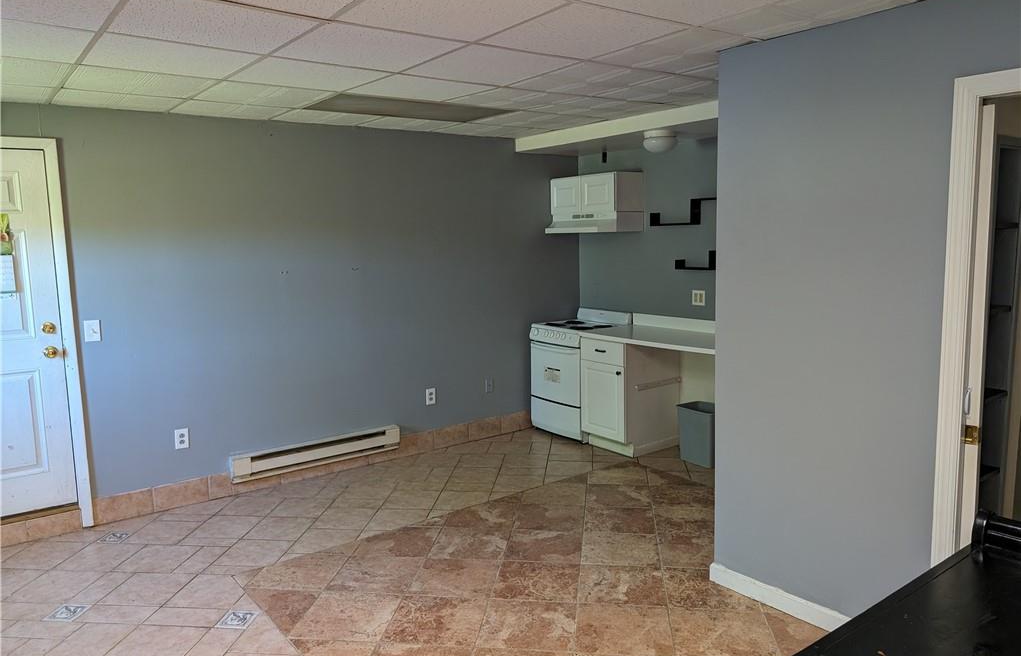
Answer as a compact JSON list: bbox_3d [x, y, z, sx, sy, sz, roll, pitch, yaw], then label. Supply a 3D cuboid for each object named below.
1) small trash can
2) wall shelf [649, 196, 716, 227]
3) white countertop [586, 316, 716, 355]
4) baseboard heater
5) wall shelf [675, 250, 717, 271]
[{"bbox_3d":[1.418,0.778,5.184,0.250,0.405,0.320,-7,9,-38],"label":"small trash can"},{"bbox_3d":[1.350,-0.866,5.306,0.105,0.192,0.660,-7,9,-38],"label":"wall shelf"},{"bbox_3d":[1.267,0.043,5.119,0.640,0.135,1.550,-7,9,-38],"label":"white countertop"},{"bbox_3d":[-1.350,0.879,5.037,1.215,0.168,0.068,-6,9,-35],"label":"baseboard heater"},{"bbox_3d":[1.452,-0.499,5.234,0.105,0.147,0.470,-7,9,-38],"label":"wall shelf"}]

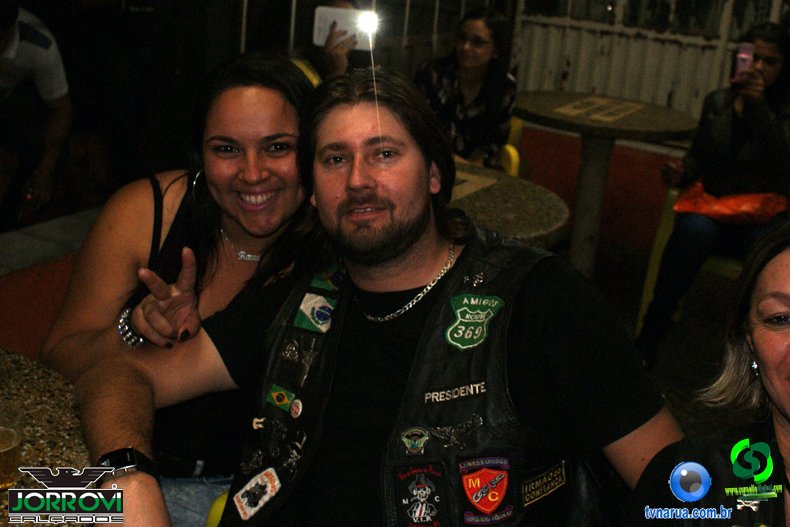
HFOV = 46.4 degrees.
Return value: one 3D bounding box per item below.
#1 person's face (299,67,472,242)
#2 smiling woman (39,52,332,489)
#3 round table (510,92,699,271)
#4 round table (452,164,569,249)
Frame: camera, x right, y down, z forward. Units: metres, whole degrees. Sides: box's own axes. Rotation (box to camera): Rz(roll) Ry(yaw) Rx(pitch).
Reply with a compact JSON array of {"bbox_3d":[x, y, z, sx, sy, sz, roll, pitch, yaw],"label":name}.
[{"bbox_3d":[-0.013,-0.128,1.190,0.205,0.250,0.210,-3,8,10],"label":"person's face"},{"bbox_3d":[-0.270,0.354,1.384,0.530,1.280,0.680,4,20,-5],"label":"smiling woman"},{"bbox_3d":[0.961,-0.380,4.548,0.900,0.760,0.900,5,20,0],"label":"round table"},{"bbox_3d":[0.034,0.147,2.868,0.900,0.760,0.900,5,20,-2],"label":"round table"}]

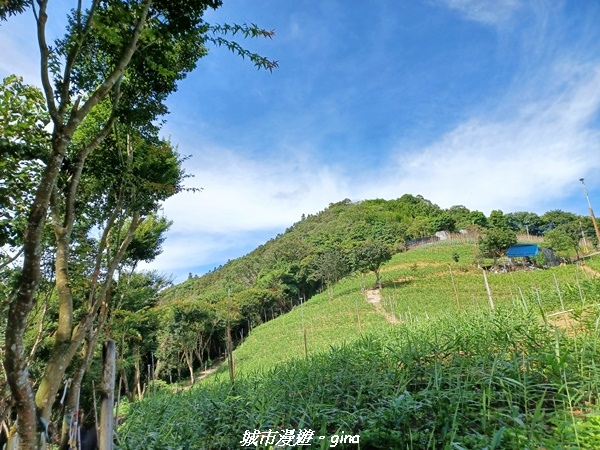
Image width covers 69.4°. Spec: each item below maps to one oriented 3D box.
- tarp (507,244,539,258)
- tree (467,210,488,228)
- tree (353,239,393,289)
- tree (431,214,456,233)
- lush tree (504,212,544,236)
[{"bbox_3d":[29.783,3.547,58.000,4.069,1.499,2.523,-9,-15,14],"label":"tarp"},{"bbox_3d":[37.278,-0.777,91.000,4.389,4.400,4.389,-11,-15,22],"label":"tree"},{"bbox_3d":[8.481,4.558,50.000,4.604,5.373,4.604,-8,-14,9],"label":"tree"},{"bbox_3d":[28.150,0.059,85.000,4.845,4.110,4.603,-10,-15,18],"label":"tree"},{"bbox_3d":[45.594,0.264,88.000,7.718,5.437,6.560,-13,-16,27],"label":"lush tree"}]

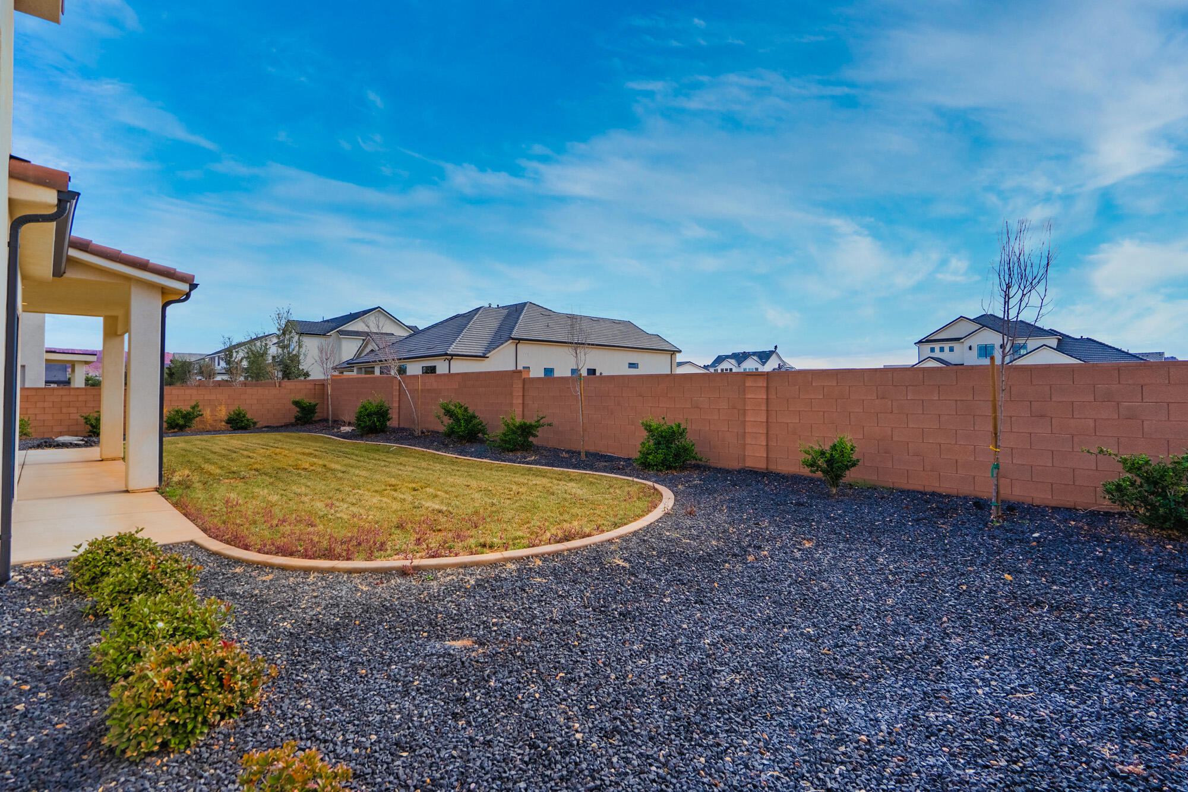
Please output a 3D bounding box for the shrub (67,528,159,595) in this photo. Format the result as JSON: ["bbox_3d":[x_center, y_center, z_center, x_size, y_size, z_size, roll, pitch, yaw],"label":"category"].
[{"bbox_3d":[-3.500,1.210,4.120,0.530,0.440,0.530,0,1,-40],"label":"shrub"}]

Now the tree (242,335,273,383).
[{"bbox_3d":[-20.400,-1.300,34.000,1.650,4.850,1.650,0,0,-31],"label":"tree"}]

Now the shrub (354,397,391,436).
[{"bbox_3d":[-7.070,0.650,17.950,1.100,1.240,1.100,0,0,-22],"label":"shrub"}]

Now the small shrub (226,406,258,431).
[{"bbox_3d":[-13.900,0.900,22.100,1.080,0.950,1.050,0,0,-32],"label":"small shrub"}]

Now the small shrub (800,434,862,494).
[{"bbox_3d":[3.310,0.955,7.850,0.780,0.820,0.750,0,0,23],"label":"small shrub"}]

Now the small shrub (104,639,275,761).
[{"bbox_3d":[-1.701,1.274,2.396,0.589,0.365,0.589,-1,1,-36],"label":"small shrub"}]

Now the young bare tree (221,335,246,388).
[{"bbox_3d":[-20.900,-1.150,32.500,1.200,4.800,1.200,0,0,-33],"label":"young bare tree"}]

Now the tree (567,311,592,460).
[{"bbox_3d":[-0.310,-0.220,11.650,0.540,3.080,0.540,0,0,-2],"label":"tree"}]

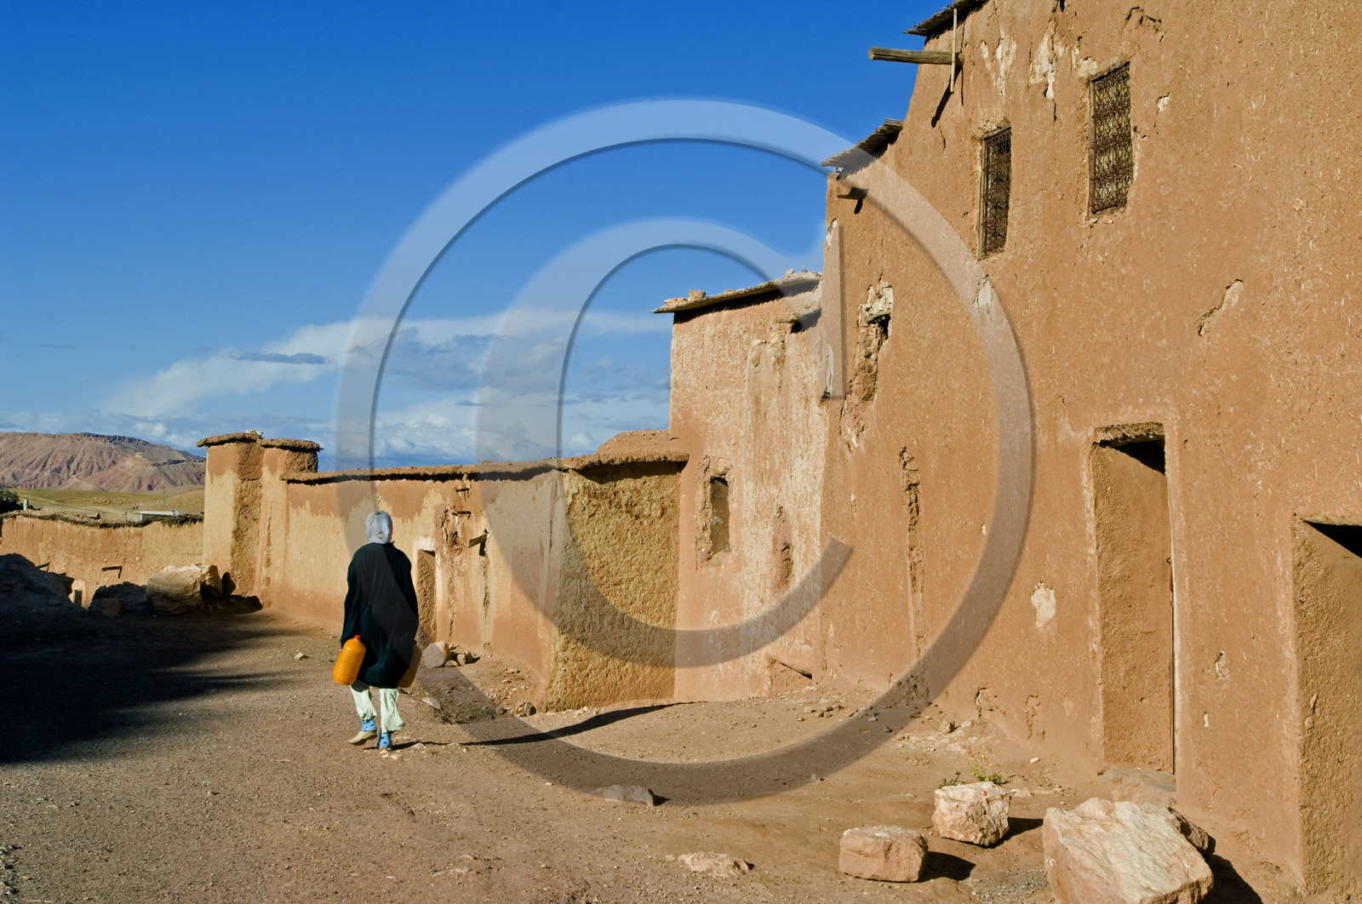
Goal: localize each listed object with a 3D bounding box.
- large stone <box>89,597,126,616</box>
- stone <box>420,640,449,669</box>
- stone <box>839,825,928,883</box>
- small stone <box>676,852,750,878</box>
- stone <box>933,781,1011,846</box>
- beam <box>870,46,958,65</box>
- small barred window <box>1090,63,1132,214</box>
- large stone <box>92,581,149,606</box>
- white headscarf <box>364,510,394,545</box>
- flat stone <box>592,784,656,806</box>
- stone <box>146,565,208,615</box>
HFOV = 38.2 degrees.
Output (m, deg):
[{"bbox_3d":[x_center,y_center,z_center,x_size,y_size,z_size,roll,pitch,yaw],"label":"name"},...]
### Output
[{"bbox_3d":[-8.229,2.221,28.200,0.497,0.244,0.397,0,-1,-14],"label":"large stone"},{"bbox_3d":[-2.269,1.869,18.100,0.250,0.240,0.250,0,-1,0],"label":"stone"},{"bbox_3d":[0.879,1.735,8.500,0.366,0.186,0.274,0,-1,10],"label":"stone"},{"bbox_3d":[0.142,1.798,8.550,0.295,0.069,0.177,0,-1,8],"label":"small stone"},{"bbox_3d":[1.364,1.691,9.200,0.300,0.252,0.270,0,-1,25],"label":"stone"},{"bbox_3d":[1.801,-3.048,15.124,0.710,0.100,0.100,0,-1,-10],"label":"beam"},{"bbox_3d":[2.697,-1.929,12.211,0.080,0.884,0.666,0,-1,-10],"label":"small barred window"},{"bbox_3d":[-8.304,2.140,29.200,0.830,0.398,0.622,0,-1,-14],"label":"large stone"},{"bbox_3d":[-2.037,0.509,13.250,0.190,0.235,0.220,0,-1,-12],"label":"white headscarf"},{"bbox_3d":[-0.309,1.863,10.650,0.310,0.090,0.190,0,-1,20],"label":"flat stone"},{"bbox_3d":[-7.330,2.016,28.600,0.858,0.699,0.643,0,-1,-14],"label":"stone"}]

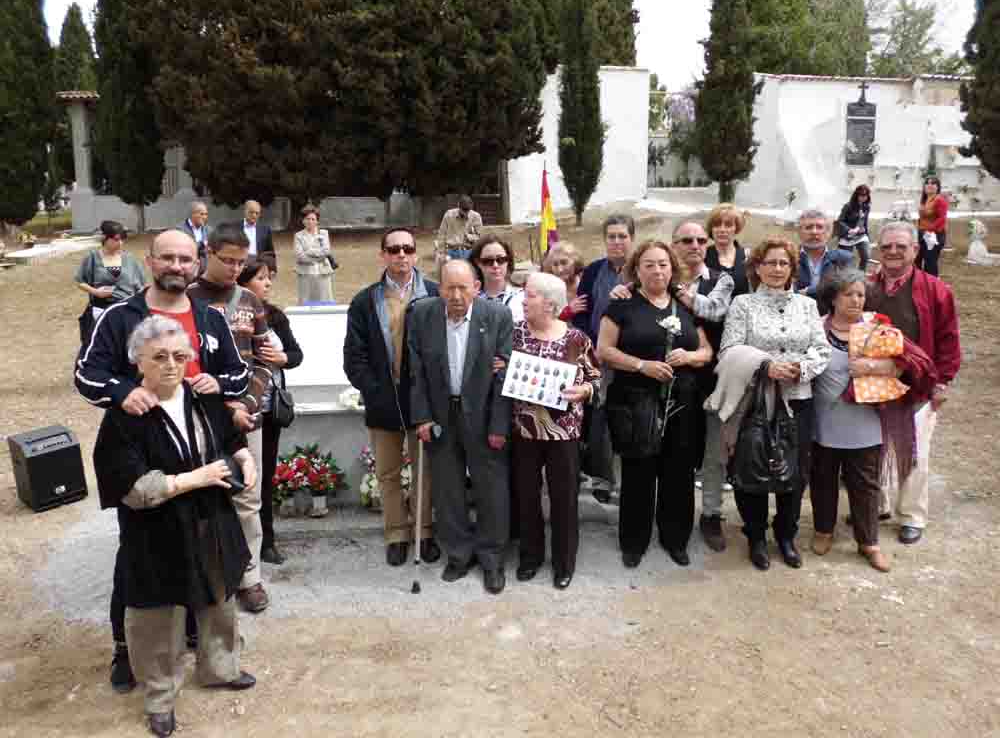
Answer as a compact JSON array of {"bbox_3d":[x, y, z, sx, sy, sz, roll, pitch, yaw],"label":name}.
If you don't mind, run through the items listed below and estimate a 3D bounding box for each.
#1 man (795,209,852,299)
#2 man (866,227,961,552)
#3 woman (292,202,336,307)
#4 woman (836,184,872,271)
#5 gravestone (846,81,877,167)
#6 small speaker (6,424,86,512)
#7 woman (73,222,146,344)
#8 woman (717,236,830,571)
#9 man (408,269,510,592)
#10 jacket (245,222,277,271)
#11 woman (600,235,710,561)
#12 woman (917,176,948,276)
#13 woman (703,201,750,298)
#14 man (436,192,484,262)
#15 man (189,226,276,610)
[{"bbox_3d":[2.074,-0.167,4.941,0.520,1.740,0.340,3,10,20],"label":"man"},{"bbox_3d":[2.270,0.053,4.174,0.540,1.710,0.370,3,6,32],"label":"man"},{"bbox_3d":[-2.010,-0.985,8.229,0.470,1.600,0.340,-3,9,-11],"label":"woman"},{"bbox_3d":[5.052,-1.833,10.673,0.460,1.520,0.400,-1,6,-10],"label":"woman"},{"bbox_3d":[7.960,-5.368,16.562,0.650,1.840,0.170,0,6,-4],"label":"gravestone"},{"bbox_3d":[-2.988,0.666,4.996,0.320,0.420,0.330,8,13,43],"label":"small speaker"},{"bbox_3d":[-3.091,-0.368,5.992,0.500,1.610,0.380,-3,6,-32],"label":"woman"},{"bbox_3d":[1.401,0.154,3.832,0.540,1.640,0.400,1,6,9],"label":"woman"},{"bbox_3d":[-0.198,0.283,3.675,0.540,1.620,0.420,-1,9,-2],"label":"man"},{"bbox_3d":[-2.569,-1.186,7.923,0.490,0.750,0.290,0,6,3],"label":"jacket"},{"bbox_3d":[0.781,0.186,3.772,0.570,1.640,0.400,0,9,6],"label":"woman"},{"bbox_3d":[6.023,-1.839,10.472,0.360,1.630,0.470,-5,7,-42],"label":"woman"},{"bbox_3d":[1.499,-0.253,4.949,0.460,1.660,0.320,1,6,13],"label":"woman"},{"bbox_3d":[-0.442,-1.275,9.237,0.520,1.700,0.360,-1,9,-3],"label":"man"},{"bbox_3d":[-1.192,0.233,3.372,0.500,1.750,0.400,-6,10,-26],"label":"man"}]

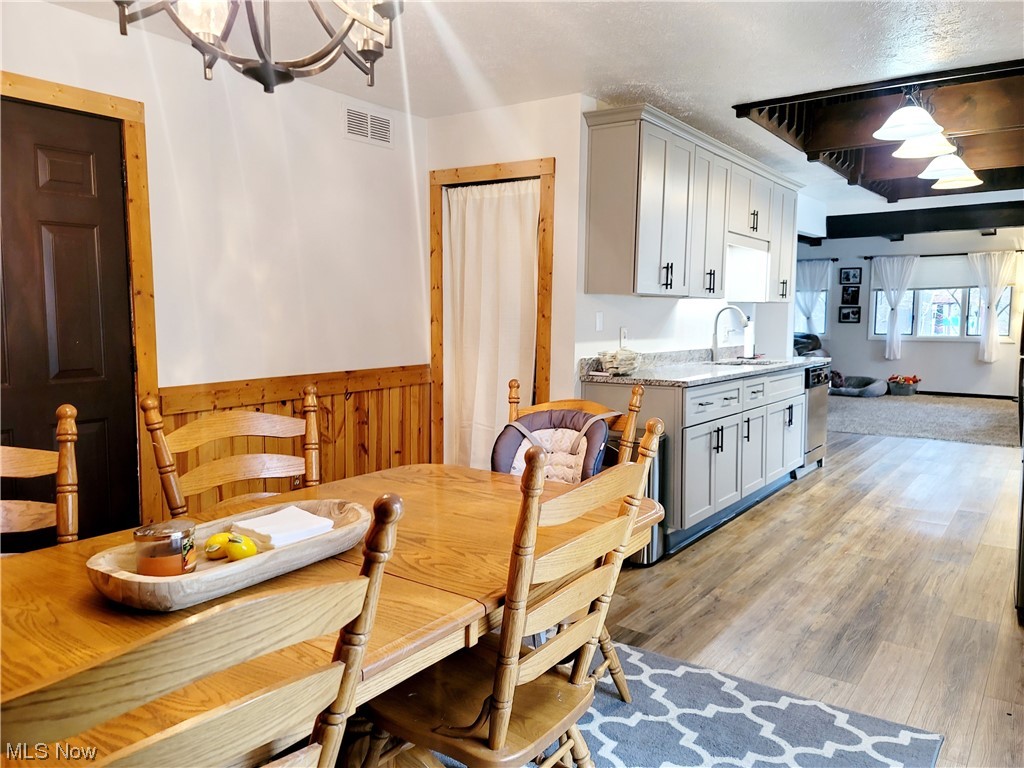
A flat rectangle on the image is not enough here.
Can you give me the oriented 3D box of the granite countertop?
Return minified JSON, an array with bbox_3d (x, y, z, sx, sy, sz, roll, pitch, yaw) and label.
[{"bbox_3d":[1.487,-0.131,5.127,0.689,0.125,2.828,5,7,37],"label":"granite countertop"}]

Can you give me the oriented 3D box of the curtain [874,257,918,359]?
[{"bbox_3d":[6.112,-1.209,11.798,0.632,1.634,0.120,5,7,37],"label":"curtain"}]

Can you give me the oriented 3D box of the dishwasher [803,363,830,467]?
[{"bbox_3d":[2.171,0.274,6.092,0.620,0.860,0.610,5,7,37],"label":"dishwasher"}]

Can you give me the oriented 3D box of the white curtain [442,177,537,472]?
[{"bbox_3d":[-0.118,-0.213,4.631,0.749,2.010,0.080,5,7,37],"label":"white curtain"}]

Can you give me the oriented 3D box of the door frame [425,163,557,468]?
[{"bbox_3d":[-0.140,-0.256,4.619,0.965,2.156,0.100,5,7,37],"label":"door frame"}]

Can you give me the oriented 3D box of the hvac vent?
[{"bbox_3d":[-0.825,-1.503,4.346,0.025,0.185,0.388,5,7,37],"label":"hvac vent"}]

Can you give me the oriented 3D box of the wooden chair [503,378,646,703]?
[{"bbox_3d":[0.095,0.534,2.381,0.490,1.030,0.560,4,6,27],"label":"wooden chair"}]

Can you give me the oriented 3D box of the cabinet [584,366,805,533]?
[{"bbox_3d":[1.306,0.325,4.966,0.654,0.800,2.229,5,7,37],"label":"cabinet"}]

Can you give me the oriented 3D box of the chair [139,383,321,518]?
[{"bbox_3d":[-0.617,0.563,2.005,0.550,1.030,0.490,6,8,43],"label":"chair"}]

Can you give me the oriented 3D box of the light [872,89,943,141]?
[{"bbox_3d":[2.174,-1.502,4.054,0.340,0.255,0.340,5,7,37],"label":"light"}]

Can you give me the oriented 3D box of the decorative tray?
[{"bbox_3d":[-0.537,0.337,1.504,0.250,0.075,0.610,5,7,34],"label":"decorative tray"}]

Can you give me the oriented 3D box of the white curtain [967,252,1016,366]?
[{"bbox_3d":[7.142,-1.144,11.025,0.598,1.615,0.120,5,7,37],"label":"white curtain"}]

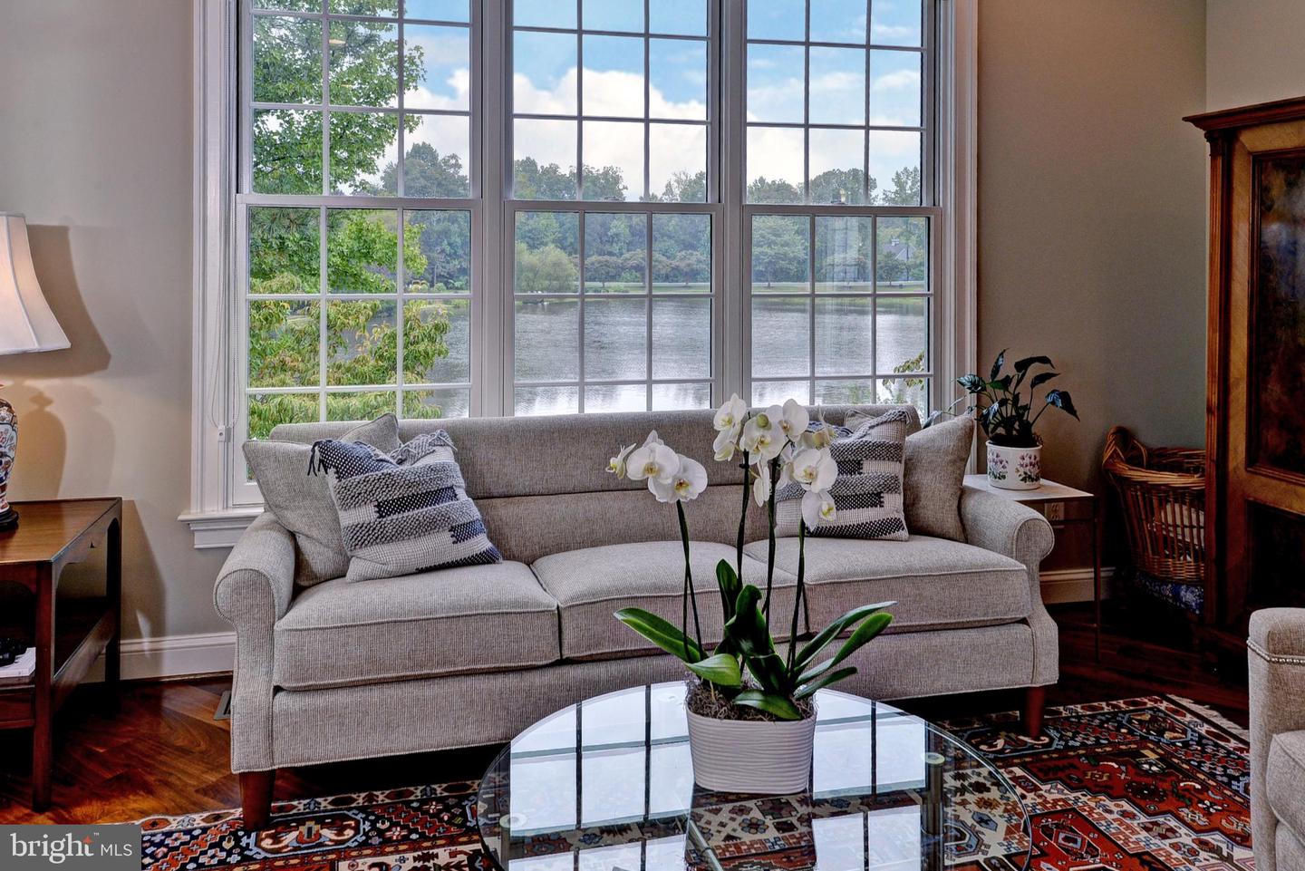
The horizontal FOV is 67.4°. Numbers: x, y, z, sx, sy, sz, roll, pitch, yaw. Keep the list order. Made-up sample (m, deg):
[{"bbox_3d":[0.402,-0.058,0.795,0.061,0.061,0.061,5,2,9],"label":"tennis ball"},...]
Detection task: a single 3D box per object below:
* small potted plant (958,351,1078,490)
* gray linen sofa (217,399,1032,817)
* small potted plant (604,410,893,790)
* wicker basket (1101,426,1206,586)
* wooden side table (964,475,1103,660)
[{"bbox_3d":[1.259,-0.054,3.372,0.414,0.471,0.360,1,6,11],"label":"small potted plant"},{"bbox_3d":[-0.029,0.386,2.840,2.148,0.792,0.894,-1,6,-13],"label":"gray linen sofa"},{"bbox_3d":[0.160,0.257,1.596,0.447,0.628,0.310,0,6,3],"label":"small potted plant"},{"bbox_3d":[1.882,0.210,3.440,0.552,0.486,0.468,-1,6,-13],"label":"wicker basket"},{"bbox_3d":[1.223,0.443,3.332,0.396,0.532,0.396,-1,6,-13],"label":"wooden side table"}]

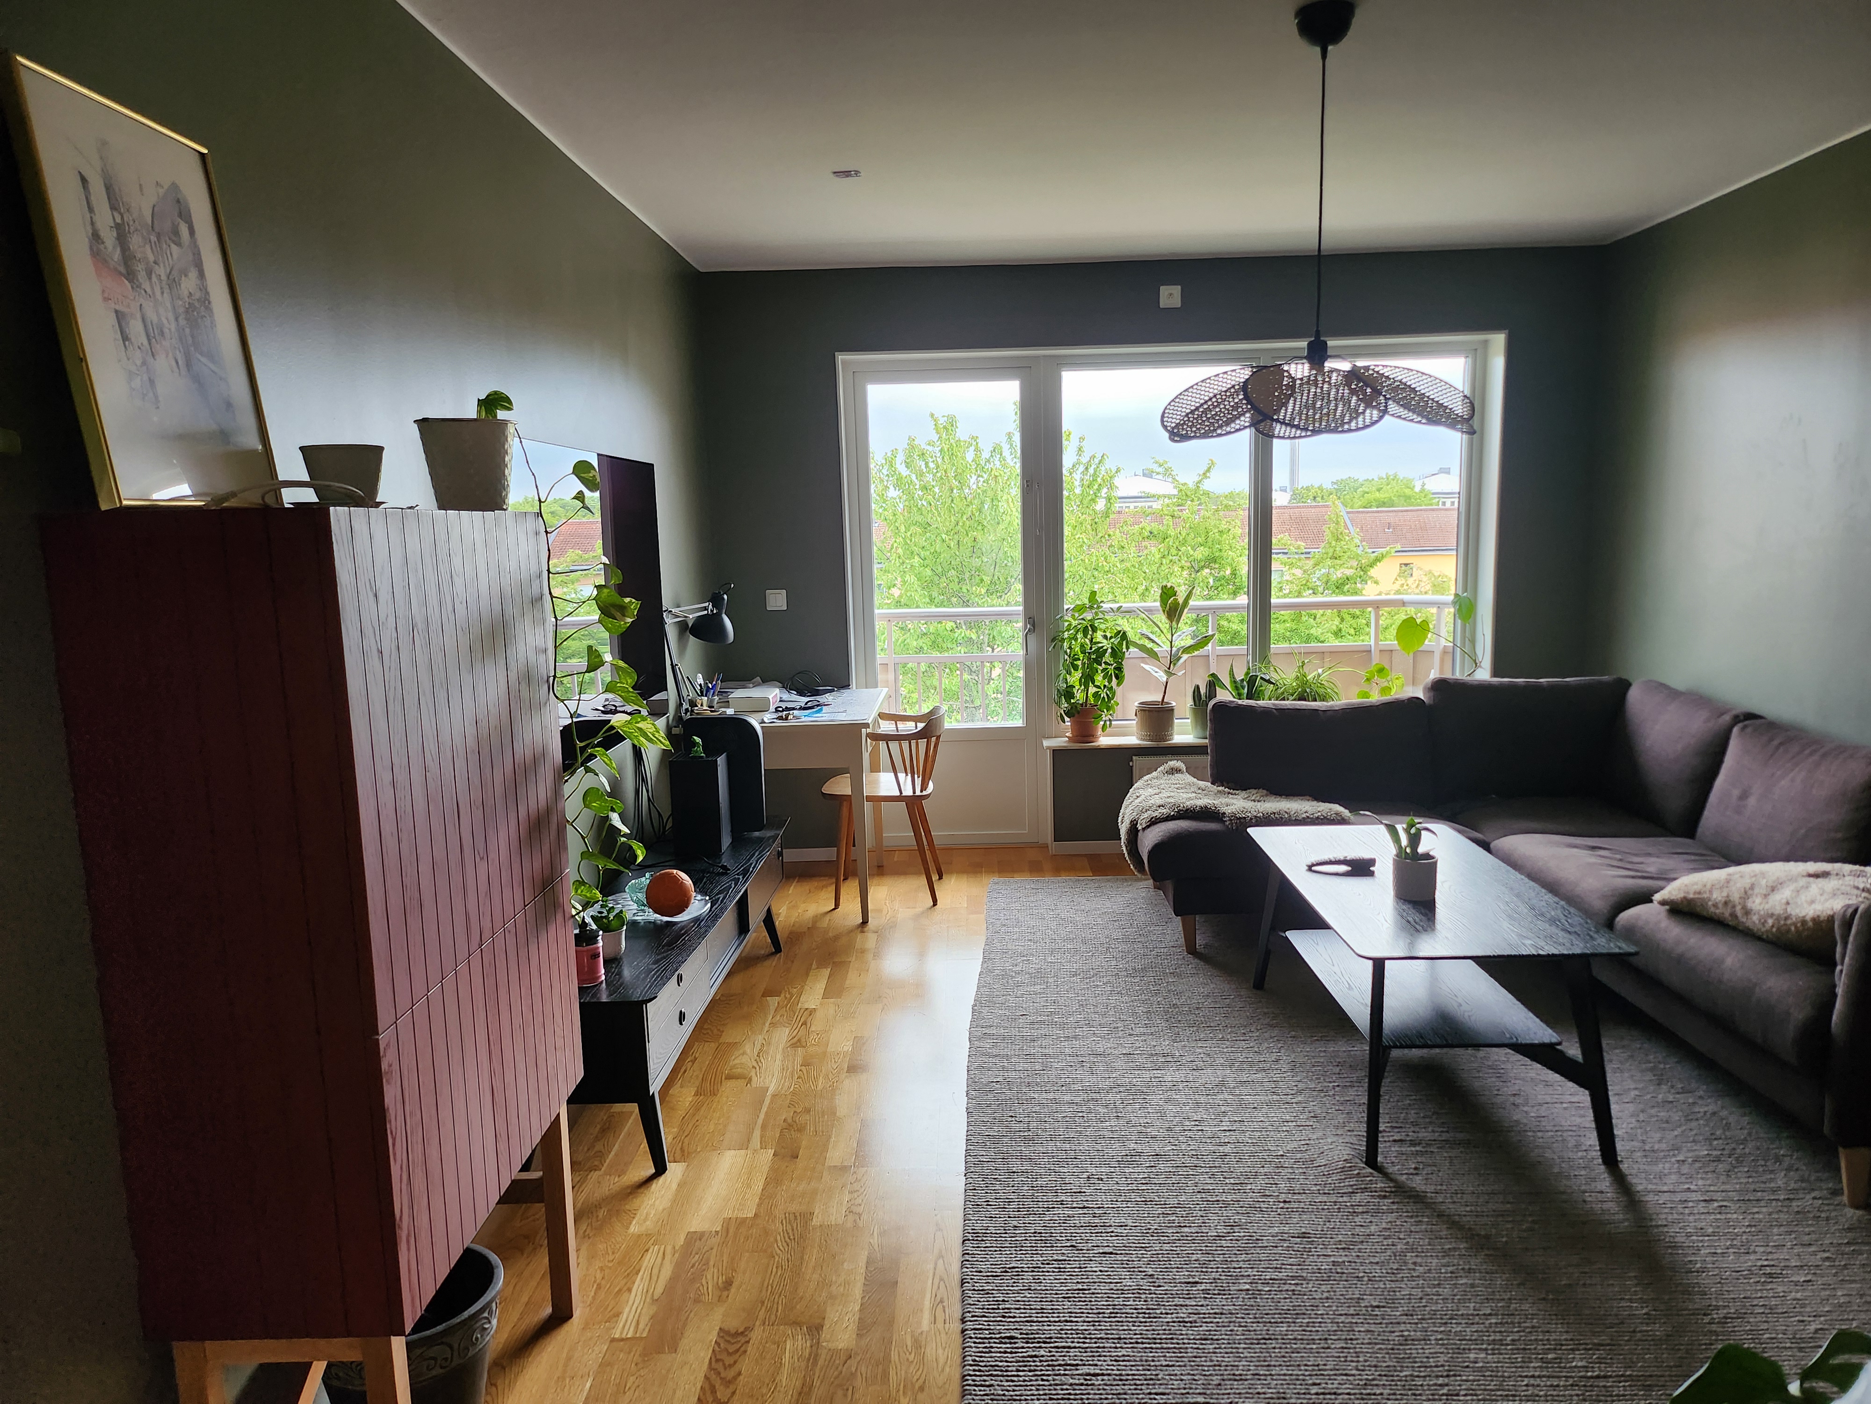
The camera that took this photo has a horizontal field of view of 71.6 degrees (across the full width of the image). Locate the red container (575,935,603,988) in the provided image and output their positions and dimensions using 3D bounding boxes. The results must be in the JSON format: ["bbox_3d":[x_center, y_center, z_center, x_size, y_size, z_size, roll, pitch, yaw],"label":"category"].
[{"bbox_3d":[-0.826,0.595,3.029,0.097,0.108,0.097,5,10,38],"label":"red container"}]

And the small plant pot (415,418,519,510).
[{"bbox_3d":[-0.777,-0.393,2.168,0.160,0.149,0.160,-1,8,0],"label":"small plant pot"}]

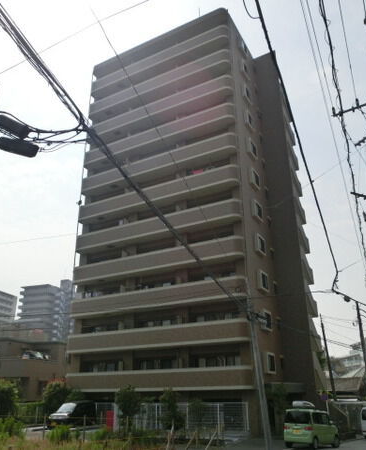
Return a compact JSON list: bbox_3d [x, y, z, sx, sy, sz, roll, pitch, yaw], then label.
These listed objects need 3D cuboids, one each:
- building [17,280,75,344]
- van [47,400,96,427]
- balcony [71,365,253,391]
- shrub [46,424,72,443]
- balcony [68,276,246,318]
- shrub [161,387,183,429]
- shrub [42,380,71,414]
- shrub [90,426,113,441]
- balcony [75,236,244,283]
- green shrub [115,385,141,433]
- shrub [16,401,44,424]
[{"bbox_3d":[-54.312,44.248,161.566,14.800,43.000,14.500,-12,-24,27],"label":"building"},{"bbox_3d":[-8.074,13.782,30.389,1.475,1.870,3.395,-11,-24,24],"label":"van"},{"bbox_3d":[-2.013,11.306,30.037,15.300,1.299,1.800,-12,-24,27],"label":"balcony"},{"bbox_3d":[-5.588,9.438,18.836,1.047,0.730,1.000,5,-24,-14],"label":"shrub"},{"bbox_3d":[-2.232,5.873,32.439,15.500,1.340,1.600,-12,-26,26],"label":"balcony"},{"bbox_3d":[-0.732,11.818,26.493,1.528,2.617,1.451,0,-23,-2],"label":"shrub"},{"bbox_3d":[-9.624,13.696,32.329,2.200,3.000,2.100,5,-23,-15],"label":"shrub"},{"bbox_3d":[-3.862,9.884,19.725,1.119,0.595,1.000,3,-23,-9],"label":"shrub"},{"bbox_3d":[-2.286,3.229,33.359,15.100,1.415,1.800,-12,-24,27],"label":"balcony"},{"bbox_3d":[-3.630,12.263,27.729,1.720,3.047,1.634,2,-23,-7],"label":"green shrub"},{"bbox_3d":[-11.267,13.842,30.569,2.224,1.607,1.300,7,-24,-17],"label":"shrub"}]

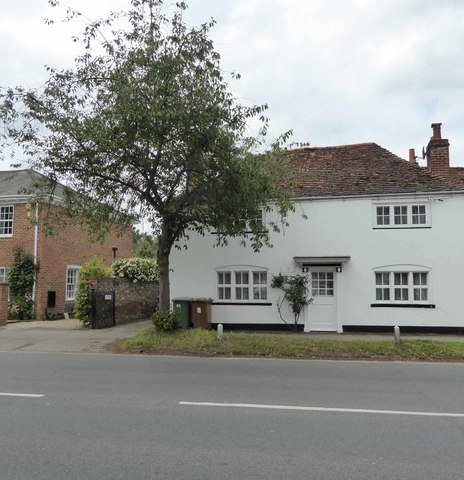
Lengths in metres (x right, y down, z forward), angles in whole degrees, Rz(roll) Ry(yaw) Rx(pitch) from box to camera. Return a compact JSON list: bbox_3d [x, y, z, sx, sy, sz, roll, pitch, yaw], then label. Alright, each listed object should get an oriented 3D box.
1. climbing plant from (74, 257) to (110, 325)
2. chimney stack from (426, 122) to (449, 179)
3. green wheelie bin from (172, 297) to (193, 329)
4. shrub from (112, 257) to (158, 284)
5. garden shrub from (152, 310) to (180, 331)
[{"bbox_3d":[-4.889,1.805,16.200,1.100,2.420,0.950,-1,-6,13],"label":"climbing plant"},{"bbox_3d":[7.087,-3.079,15.900,0.620,1.900,0.620,-1,-6,13],"label":"chimney stack"},{"bbox_3d":[-1.586,2.355,14.900,0.580,1.070,0.730,-1,-6,13],"label":"green wheelie bin"},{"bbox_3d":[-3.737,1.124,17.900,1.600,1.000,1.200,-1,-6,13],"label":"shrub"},{"bbox_3d":[-2.036,2.469,14.150,0.760,0.700,0.700,0,-6,0],"label":"garden shrub"}]

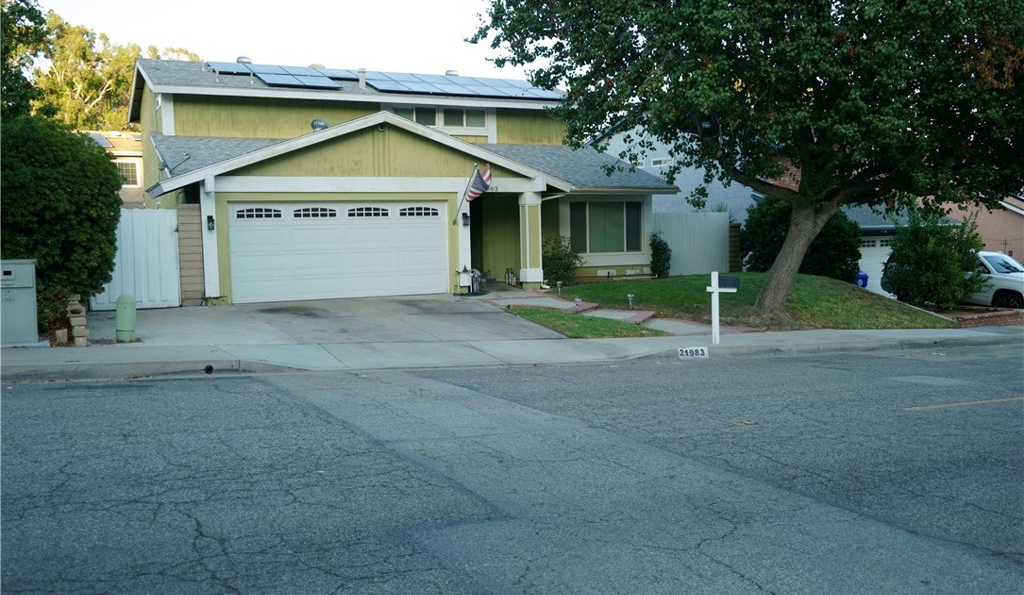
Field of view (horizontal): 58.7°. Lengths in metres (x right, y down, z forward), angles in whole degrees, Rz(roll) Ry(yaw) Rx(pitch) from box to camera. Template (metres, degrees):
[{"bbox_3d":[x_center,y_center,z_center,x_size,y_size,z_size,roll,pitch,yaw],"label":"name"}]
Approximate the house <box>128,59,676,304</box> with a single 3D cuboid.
[{"bbox_3d":[-3.767,-3.639,25.925,13.000,6.400,11.800,-3,5,-26],"label":"house"}]

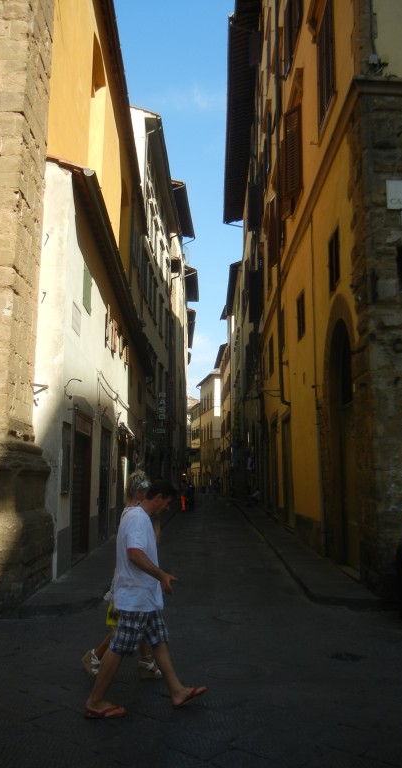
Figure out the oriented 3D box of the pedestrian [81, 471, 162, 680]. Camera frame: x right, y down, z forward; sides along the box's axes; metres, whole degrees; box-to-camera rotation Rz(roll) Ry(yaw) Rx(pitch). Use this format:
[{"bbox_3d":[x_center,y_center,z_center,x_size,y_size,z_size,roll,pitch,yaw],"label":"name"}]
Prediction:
[{"bbox_3d":[-0.656,1.640,5.814,0.680,1.750,0.480,1,-9,-3],"label":"pedestrian"}]

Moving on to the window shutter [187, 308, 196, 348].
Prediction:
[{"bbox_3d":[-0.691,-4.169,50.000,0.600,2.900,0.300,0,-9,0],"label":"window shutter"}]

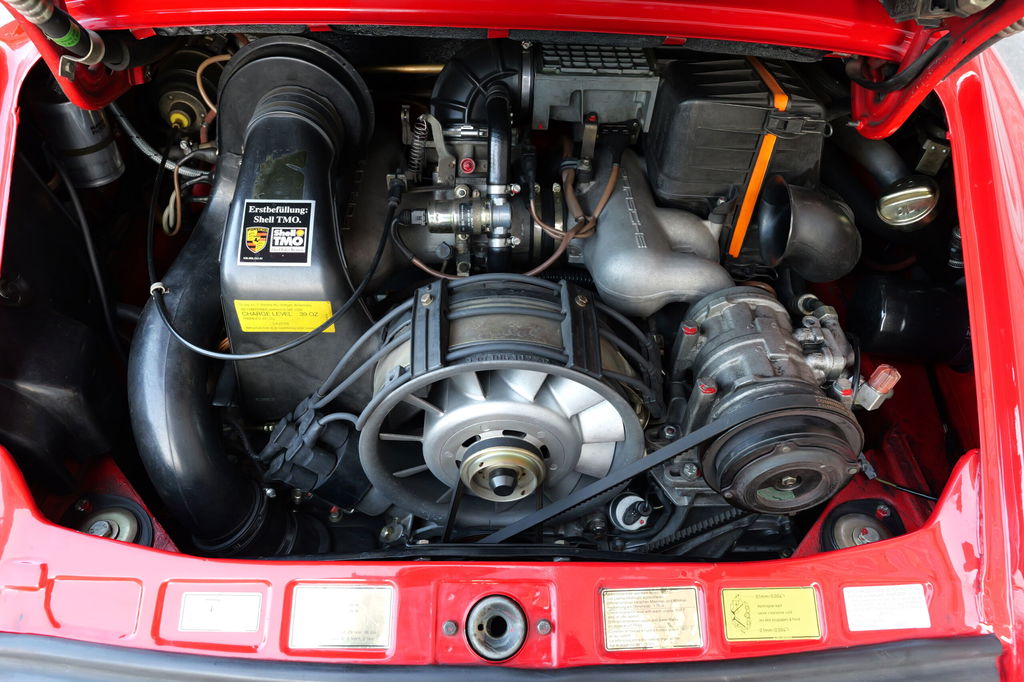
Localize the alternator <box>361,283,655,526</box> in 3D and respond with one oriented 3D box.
[{"bbox_3d":[-0.010,0.086,0.685,0.285,0.285,0.155,1,46,-3],"label":"alternator"}]

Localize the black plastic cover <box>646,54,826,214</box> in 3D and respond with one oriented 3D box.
[{"bbox_3d":[0.259,-0.251,0.827,0.185,0.125,0.165,-1,46,-4],"label":"black plastic cover"}]

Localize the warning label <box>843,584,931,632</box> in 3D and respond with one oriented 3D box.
[{"bbox_3d":[0.347,0.246,0.630,0.075,0.002,0.037,-1,74,-2],"label":"warning label"}]

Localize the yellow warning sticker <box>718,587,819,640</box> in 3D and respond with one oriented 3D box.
[{"bbox_3d":[0.238,0.250,0.625,0.085,0.002,0.044,-1,74,-2],"label":"yellow warning sticker"}]

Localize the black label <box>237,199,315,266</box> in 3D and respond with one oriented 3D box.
[{"bbox_3d":[-0.240,-0.111,0.700,0.073,0.002,0.071,1,78,0],"label":"black label"}]

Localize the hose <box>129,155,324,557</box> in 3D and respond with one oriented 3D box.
[{"bbox_3d":[-0.310,0.017,0.740,0.190,0.130,0.420,0,87,-3],"label":"hose"}]

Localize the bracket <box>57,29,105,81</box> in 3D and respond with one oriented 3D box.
[{"bbox_3d":[-0.443,-0.294,0.700,0.022,0.035,0.056,40,84,-15],"label":"bracket"}]

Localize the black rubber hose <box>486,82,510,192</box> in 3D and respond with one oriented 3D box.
[{"bbox_3d":[-0.016,-0.226,0.750,0.026,0.118,0.040,1,9,-3],"label":"black rubber hose"}]

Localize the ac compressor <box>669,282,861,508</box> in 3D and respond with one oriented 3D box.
[{"bbox_3d":[0.233,0.065,0.651,0.160,0.155,0.175,1,46,-3],"label":"ac compressor"}]

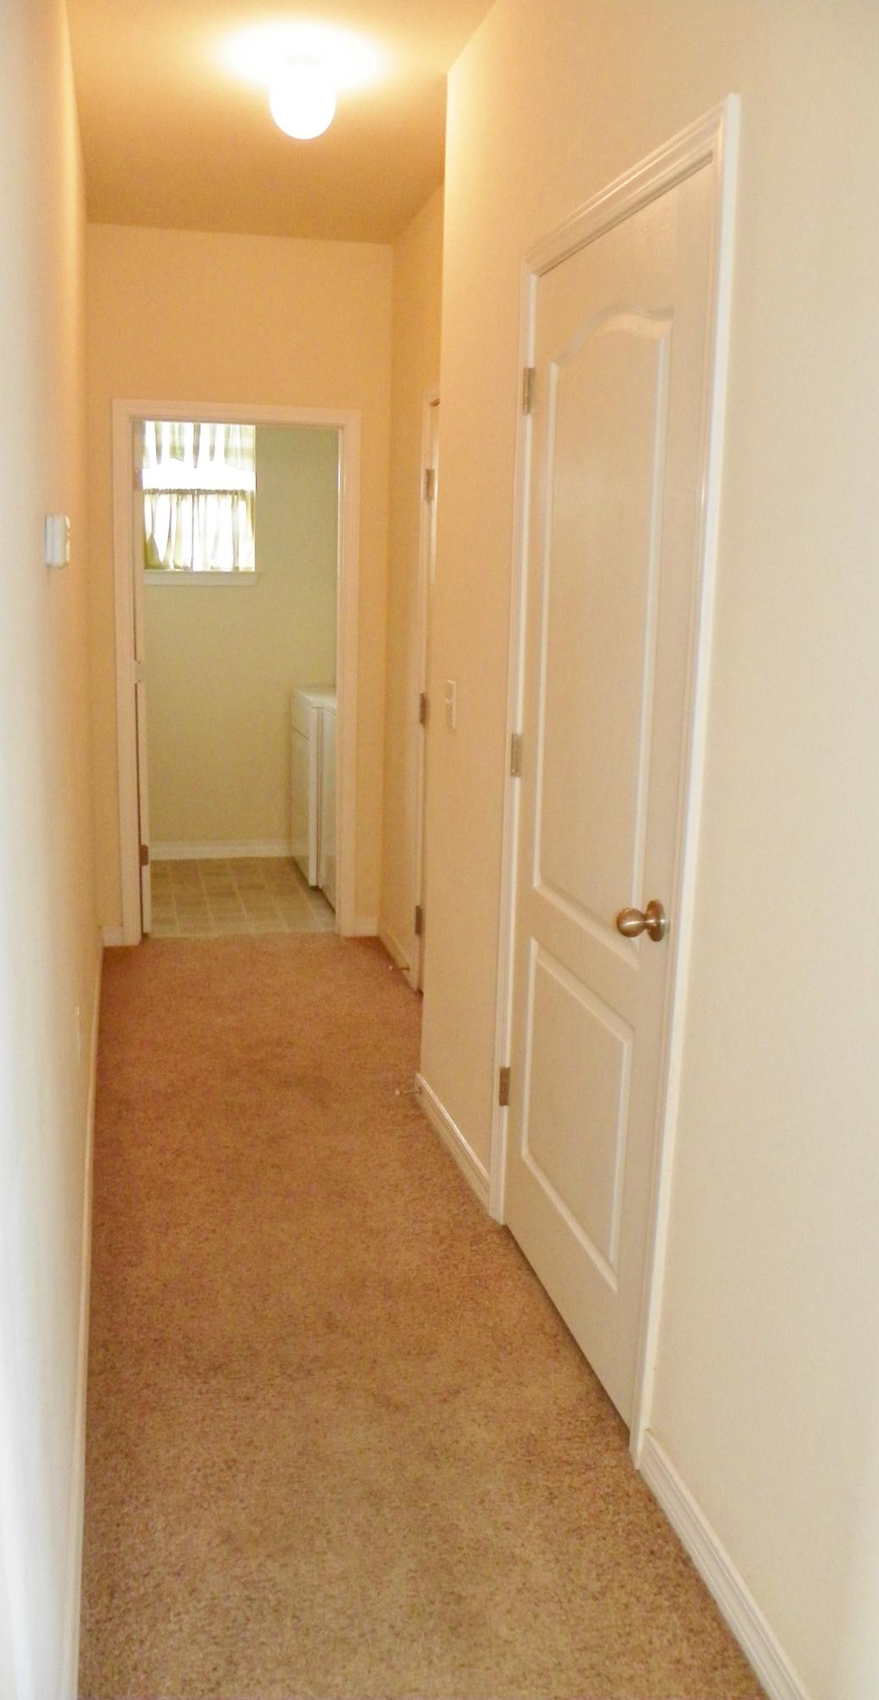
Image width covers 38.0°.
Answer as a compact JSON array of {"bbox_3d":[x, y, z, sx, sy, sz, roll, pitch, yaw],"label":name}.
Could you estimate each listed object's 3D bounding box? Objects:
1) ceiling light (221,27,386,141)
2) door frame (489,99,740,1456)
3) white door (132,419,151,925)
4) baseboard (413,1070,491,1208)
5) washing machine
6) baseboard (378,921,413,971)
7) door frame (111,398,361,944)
[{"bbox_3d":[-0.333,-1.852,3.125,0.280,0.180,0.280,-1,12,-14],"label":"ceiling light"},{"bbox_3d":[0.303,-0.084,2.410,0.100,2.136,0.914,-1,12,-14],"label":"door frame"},{"bbox_3d":[-1.288,-0.721,5.508,0.037,2.030,0.800,-1,12,-14],"label":"white door"},{"bbox_3d":[0.032,0.757,3.391,0.015,0.080,0.741,-1,12,-14],"label":"baseboard"},{"bbox_3d":[-0.371,-0.360,6.549,0.690,0.980,0.680,-1,12,-14],"label":"washing machine"},{"bbox_3d":[-0.188,0.394,5.134,0.015,0.080,0.640,-1,12,-14],"label":"baseboard"},{"bbox_3d":[-0.807,-0.670,5.151,0.948,2.121,0.120,-1,12,-14],"label":"door frame"}]

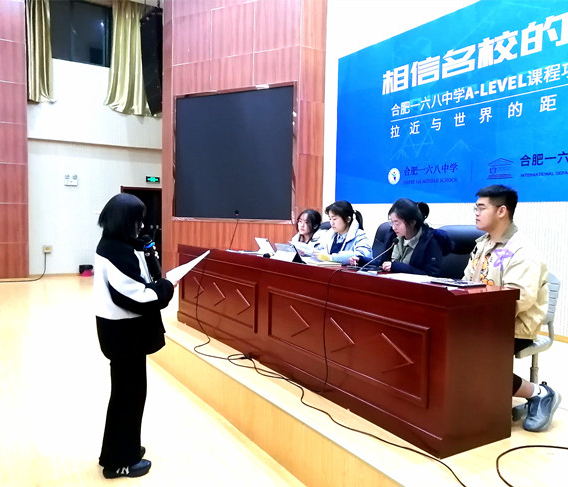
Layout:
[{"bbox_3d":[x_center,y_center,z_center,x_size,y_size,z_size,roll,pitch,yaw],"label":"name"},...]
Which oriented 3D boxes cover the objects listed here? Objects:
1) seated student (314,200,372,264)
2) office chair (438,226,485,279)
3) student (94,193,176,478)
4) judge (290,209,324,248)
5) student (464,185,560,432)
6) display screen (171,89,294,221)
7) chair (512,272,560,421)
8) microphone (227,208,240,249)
[{"bbox_3d":[0.464,0.279,4.356,0.700,1.290,0.550,-1,4,-31],"label":"seated student"},{"bbox_3d":[1.168,0.416,3.600,0.650,1.120,0.620,-1,4,-32],"label":"office chair"},{"bbox_3d":[-0.886,0.519,2.924,0.450,1.595,0.480,-1,3,-26],"label":"student"},{"bbox_3d":[0.238,0.281,4.912,0.680,1.220,0.500,-1,4,-37],"label":"judge"},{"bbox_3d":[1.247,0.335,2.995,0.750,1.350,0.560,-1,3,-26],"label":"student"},{"bbox_3d":[-0.887,-1.462,8.474,2.300,2.100,0.080,2,3,27],"label":"display screen"},{"bbox_3d":[1.290,0.589,3.027,0.520,0.840,0.450,-1,4,-38],"label":"chair"},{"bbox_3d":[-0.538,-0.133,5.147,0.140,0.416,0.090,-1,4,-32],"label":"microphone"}]

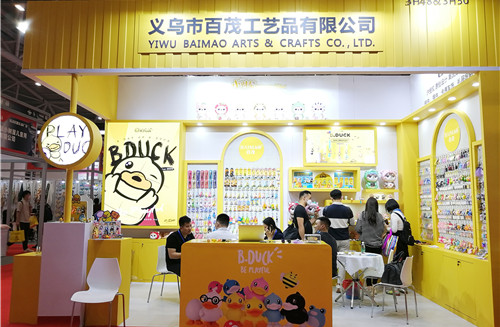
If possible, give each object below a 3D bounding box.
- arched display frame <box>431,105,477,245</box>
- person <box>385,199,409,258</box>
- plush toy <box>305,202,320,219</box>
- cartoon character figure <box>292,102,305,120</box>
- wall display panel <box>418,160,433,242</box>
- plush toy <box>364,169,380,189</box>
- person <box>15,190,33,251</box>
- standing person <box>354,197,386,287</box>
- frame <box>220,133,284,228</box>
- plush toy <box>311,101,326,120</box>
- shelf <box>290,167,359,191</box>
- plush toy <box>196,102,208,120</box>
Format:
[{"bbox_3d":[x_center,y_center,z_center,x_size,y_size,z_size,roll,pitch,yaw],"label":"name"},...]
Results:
[{"bbox_3d":[3.109,0.236,5.977,0.100,2.100,1.260,0,-6,2],"label":"arched display frame"},{"bbox_3d":[2.453,1.384,6.558,0.420,1.590,0.440,-4,-7,32],"label":"person"},{"bbox_3d":[1.163,0.912,7.258,0.290,0.380,0.240,1,-6,-6],"label":"plush toy"},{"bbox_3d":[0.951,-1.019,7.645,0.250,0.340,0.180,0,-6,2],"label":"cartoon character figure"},{"bbox_3d":[3.116,0.638,6.878,0.120,1.510,0.640,0,-6,2],"label":"wall display panel"},{"bbox_3d":[2.302,0.302,7.371,0.270,0.380,0.240,0,-6,5],"label":"plush toy"},{"bbox_3d":[-6.881,1.800,11.943,0.450,1.820,0.500,-1,-7,14],"label":"person"},{"bbox_3d":[2.047,1.386,6.647,0.530,1.630,0.360,0,-6,5],"label":"standing person"},{"bbox_3d":[0.039,0.404,7.635,1.200,2.130,0.100,0,-6,2],"label":"frame"},{"bbox_3d":[1.379,-1.053,7.853,0.300,0.400,0.200,0,-6,2],"label":"plush toy"},{"bbox_3d":[1.404,0.319,7.448,1.315,0.453,0.300,0,-6,2],"label":"shelf"},{"bbox_3d":[-0.939,-1.012,7.707,0.240,0.340,0.200,0,-6,2],"label":"plush toy"}]

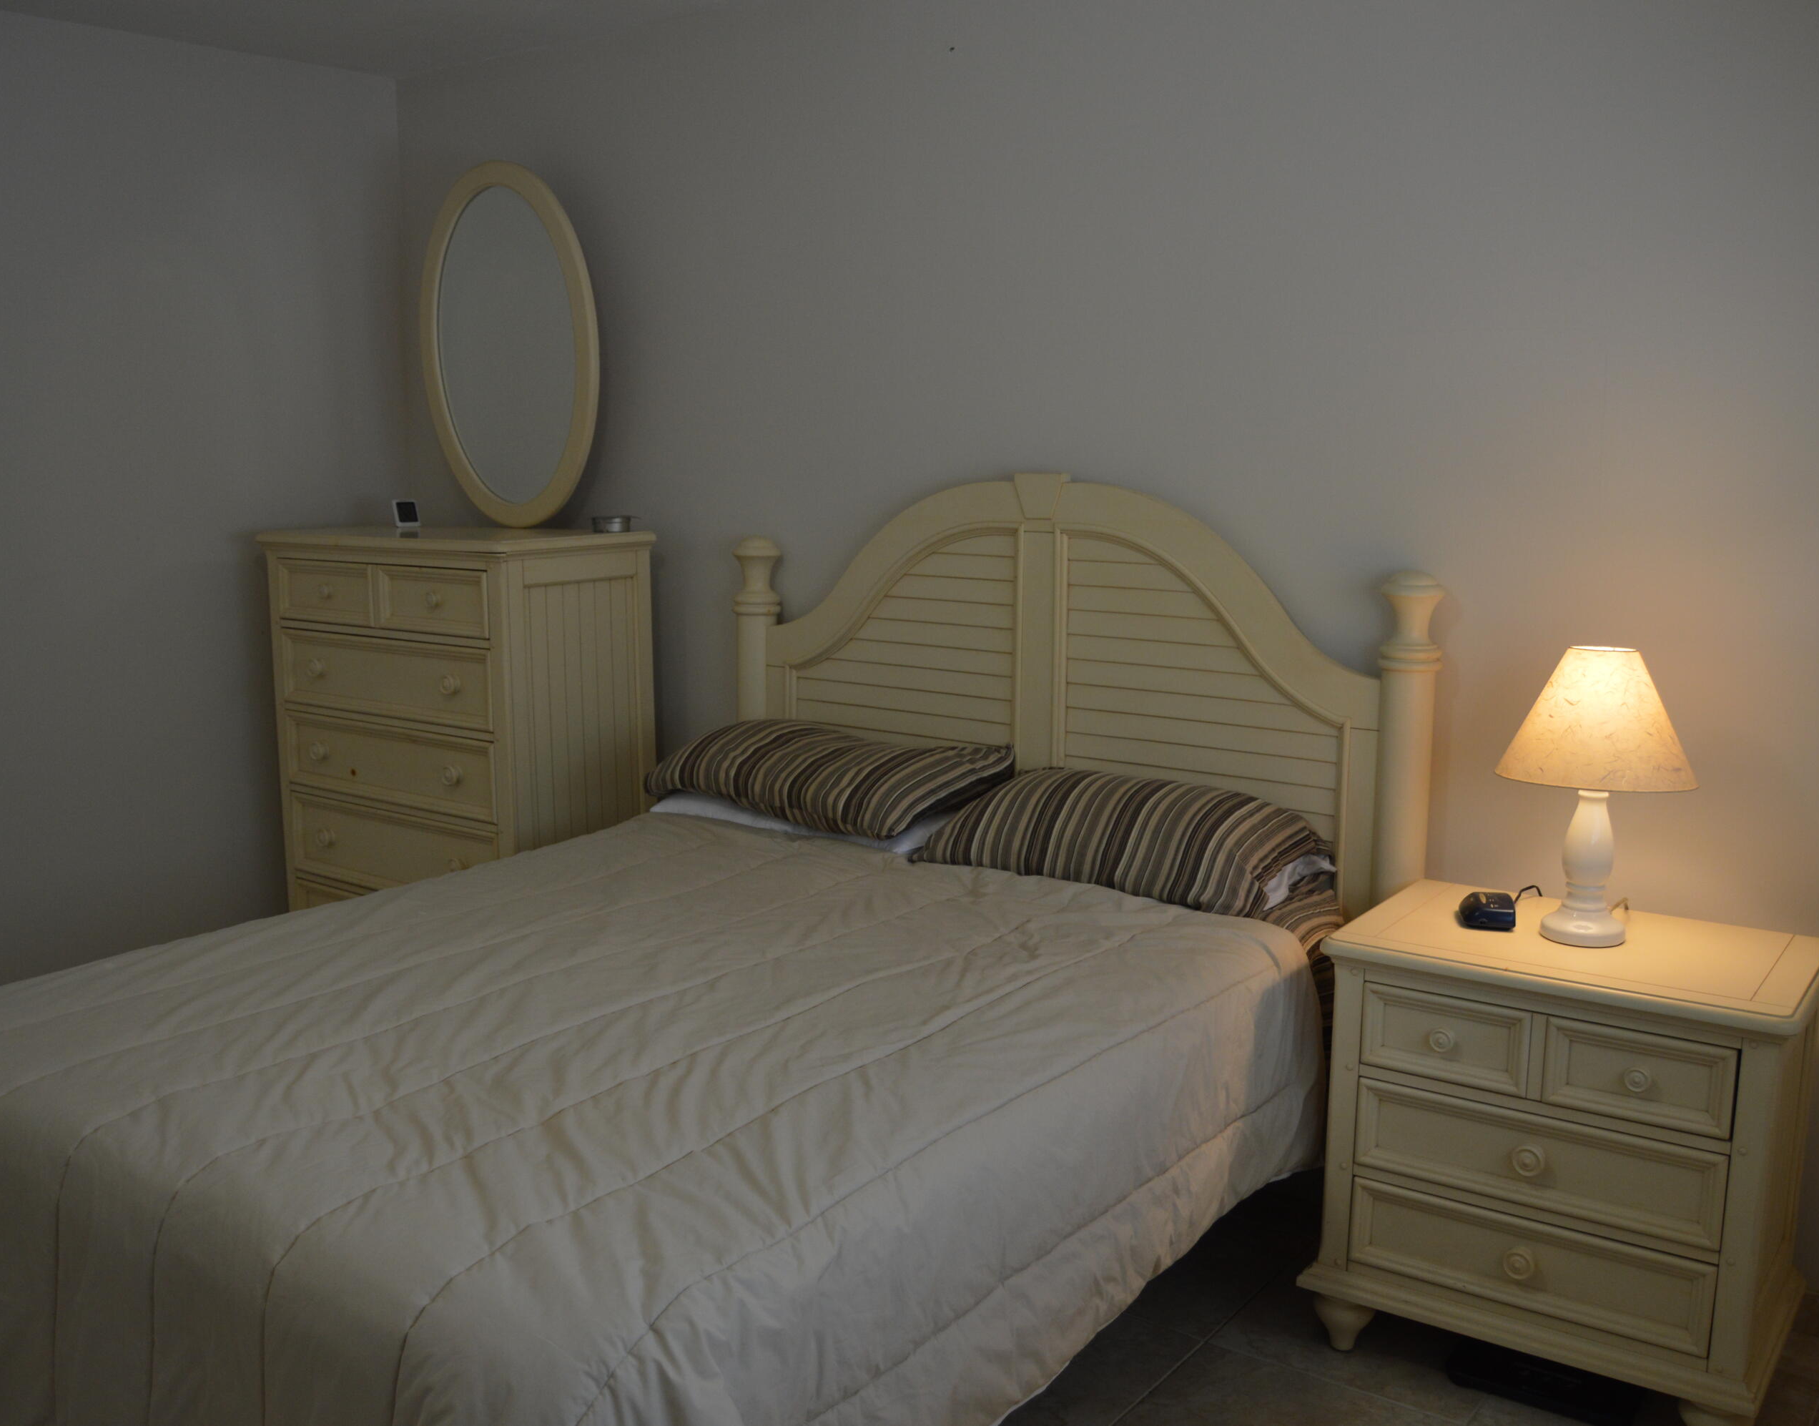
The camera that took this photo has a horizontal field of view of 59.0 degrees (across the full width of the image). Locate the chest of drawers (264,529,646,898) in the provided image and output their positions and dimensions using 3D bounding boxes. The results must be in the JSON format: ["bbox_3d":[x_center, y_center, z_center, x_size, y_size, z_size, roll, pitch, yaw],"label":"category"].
[{"bbox_3d":[-1.234,0.158,4.424,1.050,1.283,0.490,6,11,36],"label":"chest of drawers"}]

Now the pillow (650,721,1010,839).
[{"bbox_3d":[-0.196,0.124,3.540,0.720,0.150,0.420,7,24,38],"label":"pillow"}]

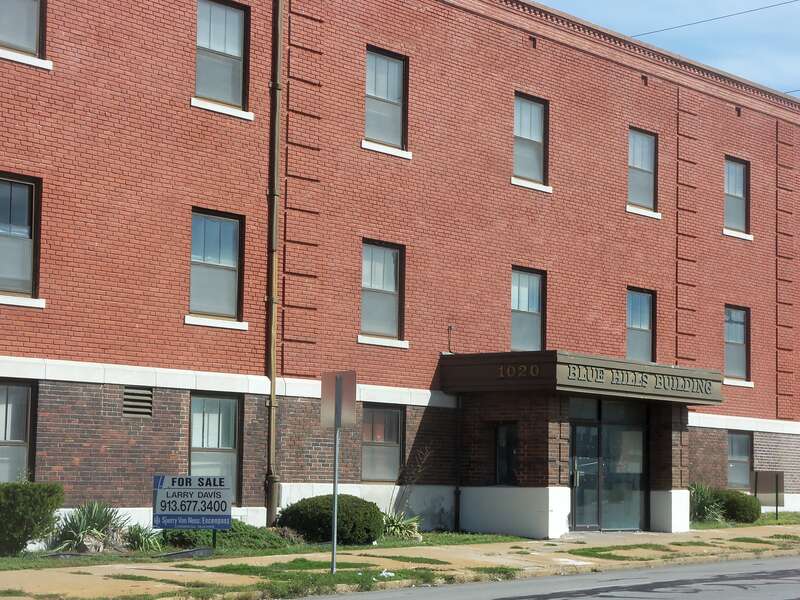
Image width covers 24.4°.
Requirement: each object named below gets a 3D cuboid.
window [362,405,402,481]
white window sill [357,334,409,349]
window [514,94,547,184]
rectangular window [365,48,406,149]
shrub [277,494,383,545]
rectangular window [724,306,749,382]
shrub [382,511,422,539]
[{"bbox_3d":[-0.327,2.448,31.641,0.150,1.321,1.168,-4,-8,38],"label":"window"},{"bbox_3d":[-0.308,0.748,32.463,0.180,0.134,1.430,-4,-7,38],"label":"white window sill"},{"bbox_3d":[2.484,-3.111,35.735,0.150,1.668,1.168,-4,-8,38],"label":"window"},{"bbox_3d":[-0.265,-3.585,32.927,0.140,1.730,1.197,-4,-7,38],"label":"rectangular window"},{"bbox_3d":[-1.113,3.467,29.200,1.450,0.790,1.650,-4,-8,38],"label":"shrub"},{"bbox_3d":[7.571,0.976,41.774,0.150,1.656,1.168,-4,-8,38],"label":"rectangular window"},{"bbox_3d":[0.042,3.775,31.017,0.650,0.480,0.720,-4,-8,39],"label":"shrub"}]

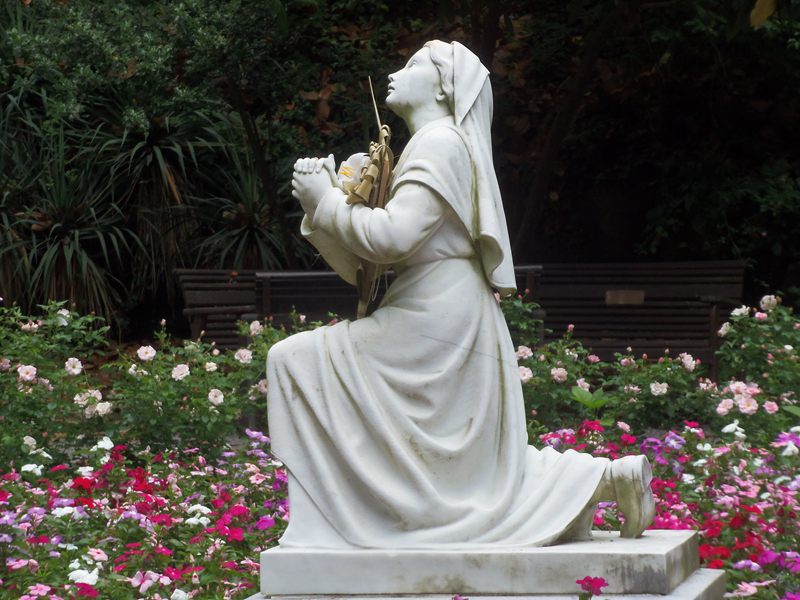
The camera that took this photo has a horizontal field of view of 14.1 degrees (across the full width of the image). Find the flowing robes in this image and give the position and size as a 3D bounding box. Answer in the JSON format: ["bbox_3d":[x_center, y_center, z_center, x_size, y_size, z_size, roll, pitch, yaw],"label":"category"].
[{"bbox_3d":[0.106,0.074,7.808,0.810,1.020,0.430,-1,2,13],"label":"flowing robes"}]

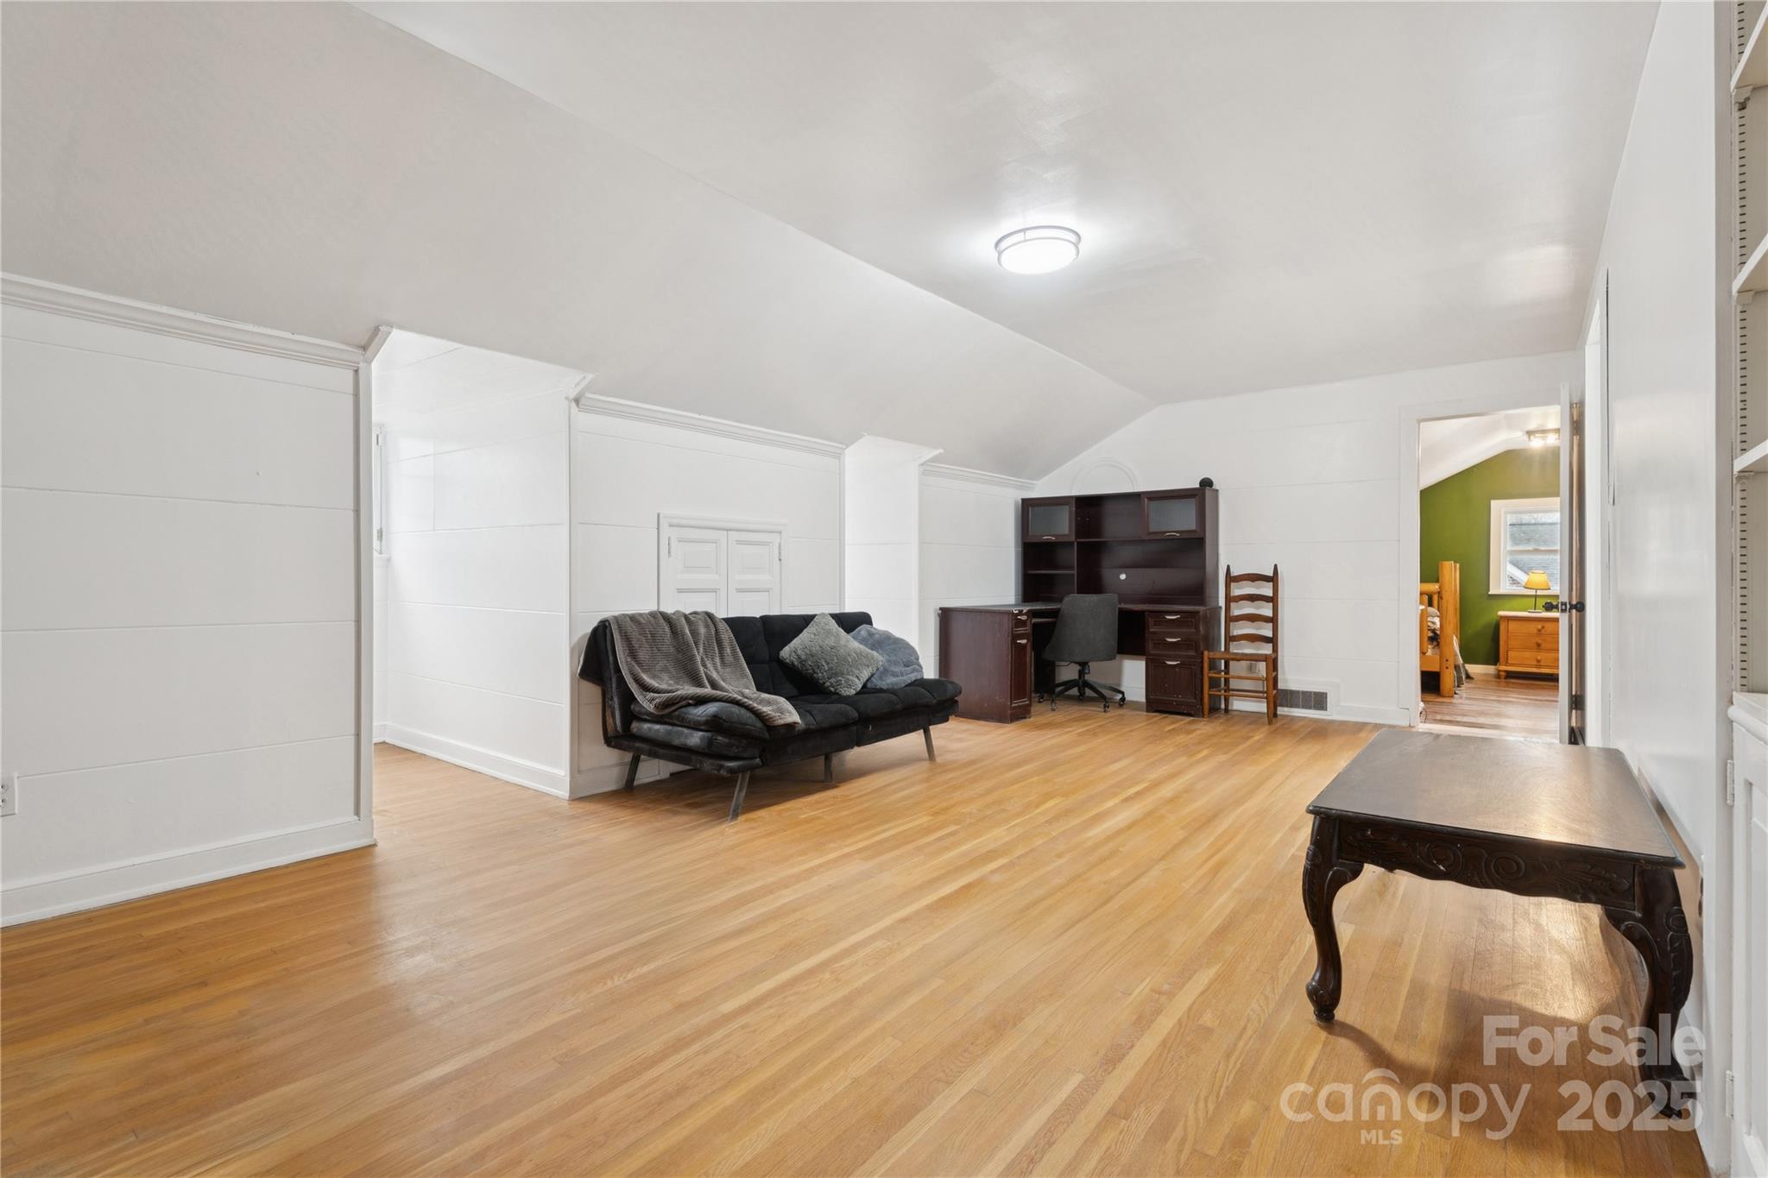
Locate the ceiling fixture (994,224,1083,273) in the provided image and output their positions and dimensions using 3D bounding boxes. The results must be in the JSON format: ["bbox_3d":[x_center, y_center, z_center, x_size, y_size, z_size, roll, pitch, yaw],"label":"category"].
[{"bbox_3d":[0.633,-1.405,3.450,0.360,0.078,0.360,0,0,0],"label":"ceiling fixture"}]

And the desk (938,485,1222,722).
[{"bbox_3d":[1.479,0.090,6.202,1.550,1.652,1.520,0,0,38],"label":"desk"}]

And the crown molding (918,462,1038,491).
[{"bbox_3d":[0.785,-0.861,6.552,0.065,0.090,1.750,0,0,38],"label":"crown molding"}]

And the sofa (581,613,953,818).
[{"bbox_3d":[-0.448,0.527,4.141,0.865,0.792,1.820,0,0,38],"label":"sofa"}]

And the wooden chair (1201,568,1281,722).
[{"bbox_3d":[2.564,0.371,5.913,0.470,1.088,0.450,0,0,38],"label":"wooden chair"}]

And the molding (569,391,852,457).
[{"bbox_3d":[-0.805,-0.825,4.397,0.065,0.083,1.825,0,0,38],"label":"molding"}]

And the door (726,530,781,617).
[{"bbox_3d":[-0.709,0.292,4.547,0.035,1.198,0.395,0,0,38],"label":"door"}]

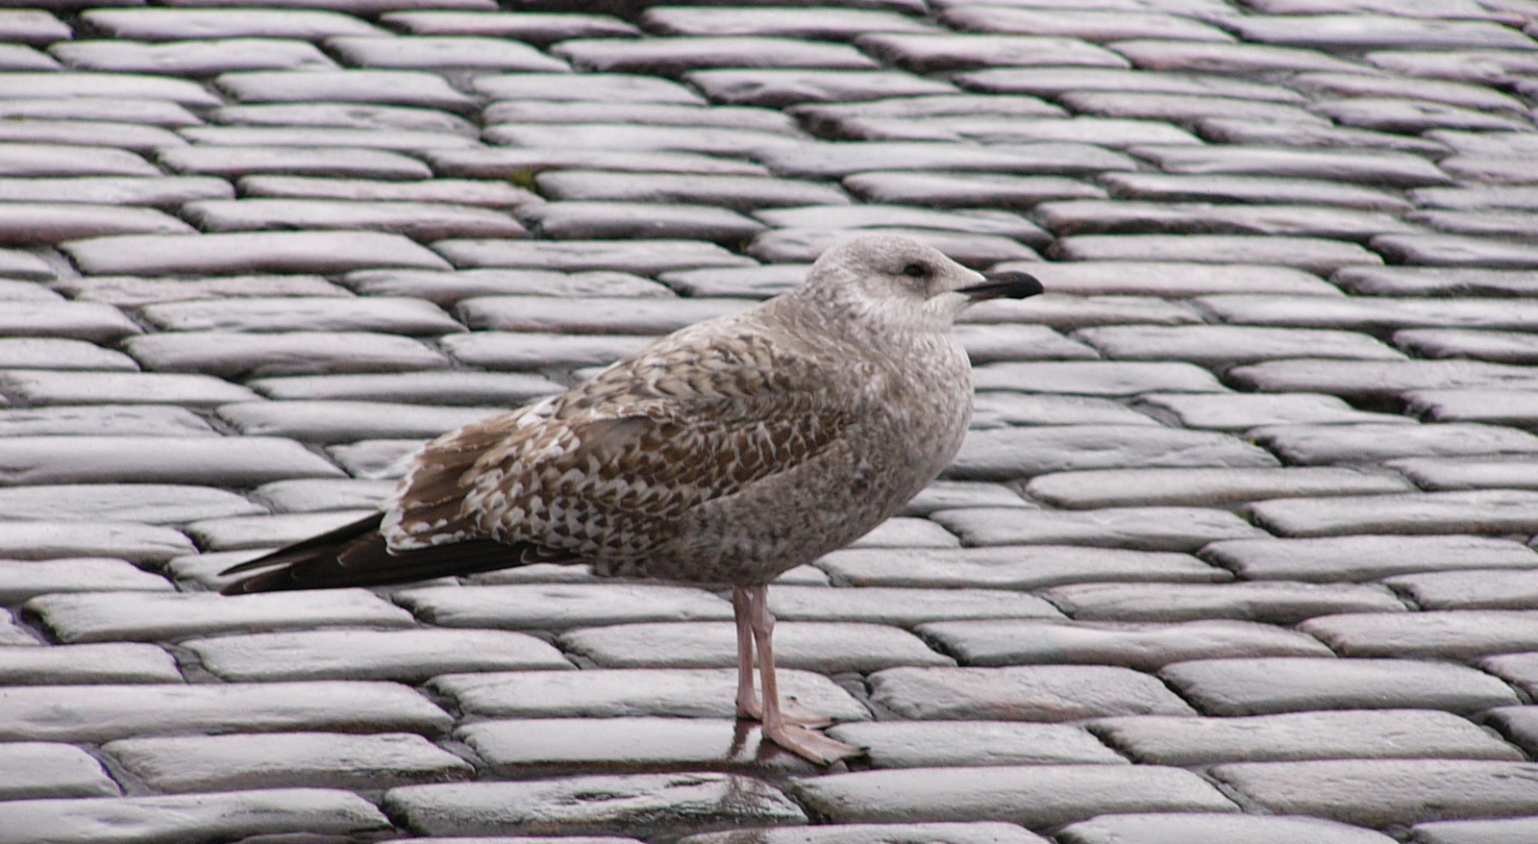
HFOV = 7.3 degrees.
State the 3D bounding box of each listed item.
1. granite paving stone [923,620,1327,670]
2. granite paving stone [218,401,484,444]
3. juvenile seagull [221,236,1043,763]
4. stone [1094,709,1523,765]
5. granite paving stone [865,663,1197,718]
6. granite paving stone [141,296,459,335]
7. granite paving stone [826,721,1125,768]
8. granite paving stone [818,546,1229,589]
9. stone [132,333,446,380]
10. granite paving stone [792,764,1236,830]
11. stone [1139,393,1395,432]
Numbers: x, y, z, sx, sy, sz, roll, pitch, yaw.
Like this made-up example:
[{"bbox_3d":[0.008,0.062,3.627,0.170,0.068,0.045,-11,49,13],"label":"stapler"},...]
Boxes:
[{"bbox_3d":[0.228,0.191,7.782,0.239,0.100,0.119,0,12,-13],"label":"granite paving stone"},{"bbox_3d":[-0.274,0.048,8.370,0.203,0.100,0.118,0,12,-13],"label":"granite paving stone"},{"bbox_3d":[-0.085,0.035,7.452,0.509,0.316,0.160,2,12,1],"label":"juvenile seagull"},{"bbox_3d":[0.335,0.245,7.546,0.245,0.100,0.121,0,12,-13],"label":"stone"},{"bbox_3d":[0.150,0.215,7.176,0.186,0.110,0.126,1,12,-17],"label":"granite paving stone"},{"bbox_3d":[-0.320,-0.018,8.116,0.210,0.110,0.111,1,12,-17],"label":"granite paving stone"},{"bbox_3d":[0.116,0.242,7.031,0.165,0.110,0.109,1,12,-17],"label":"granite paving stone"},{"bbox_3d":[0.167,0.144,7.995,0.256,0.100,0.111,0,12,-13],"label":"granite paving stone"},{"bbox_3d":[-0.344,0.000,8.586,0.202,0.100,0.133,0,12,-13],"label":"stone"},{"bbox_3d":[0.139,0.267,6.918,0.252,0.110,0.120,1,12,-17],"label":"granite paving stone"},{"bbox_3d":[0.332,0.046,8.066,0.150,0.110,0.109,1,12,-17],"label":"stone"}]

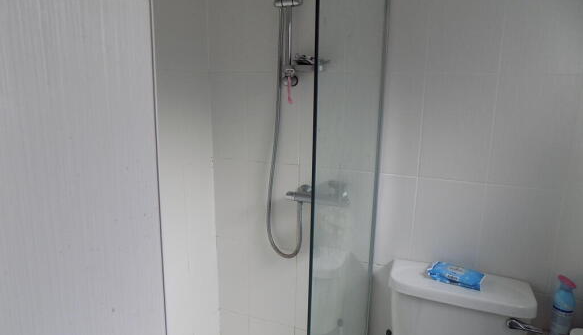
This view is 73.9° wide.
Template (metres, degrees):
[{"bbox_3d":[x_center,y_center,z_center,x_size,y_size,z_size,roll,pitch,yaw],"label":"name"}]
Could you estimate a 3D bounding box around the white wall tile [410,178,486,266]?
[{"bbox_3d":[0.615,0.244,1.545,0.248,0.397,0.010,5,12,20],"label":"white wall tile"}]

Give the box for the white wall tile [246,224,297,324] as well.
[{"bbox_3d":[-0.093,0.570,1.886,0.248,0.397,0.010,5,12,20],"label":"white wall tile"}]

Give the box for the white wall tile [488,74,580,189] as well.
[{"bbox_3d":[0.855,-0.125,1.378,0.248,0.397,0.010,5,12,20],"label":"white wall tile"}]

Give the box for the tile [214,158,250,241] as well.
[{"bbox_3d":[-0.288,0.160,1.882,0.180,0.397,0.010,5,12,20],"label":"tile"}]

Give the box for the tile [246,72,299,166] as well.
[{"bbox_3d":[-0.079,-0.213,1.728,0.248,0.397,0.010,5,12,20],"label":"tile"}]

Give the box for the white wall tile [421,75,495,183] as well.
[{"bbox_3d":[0.622,-0.147,1.466,0.248,0.397,0.010,5,12,20],"label":"white wall tile"}]

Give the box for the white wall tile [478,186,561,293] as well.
[{"bbox_3d":[0.848,0.266,1.457,0.248,0.397,0.010,5,12,20],"label":"white wall tile"}]

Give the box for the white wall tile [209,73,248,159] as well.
[{"bbox_3d":[-0.286,-0.232,1.805,0.190,0.397,0.010,5,12,20],"label":"white wall tile"}]

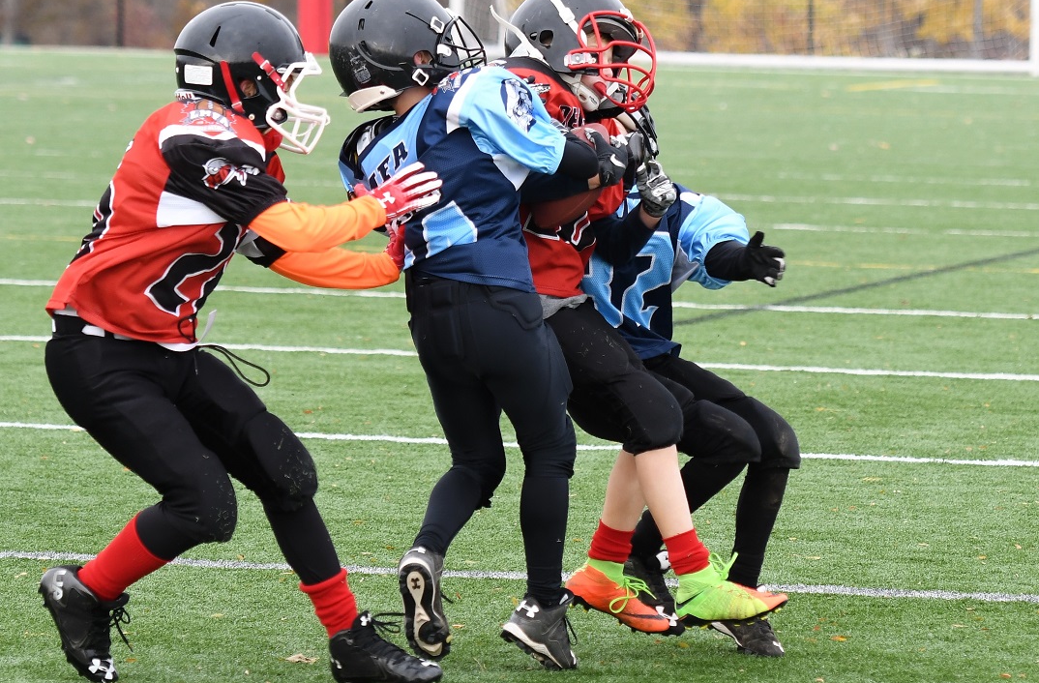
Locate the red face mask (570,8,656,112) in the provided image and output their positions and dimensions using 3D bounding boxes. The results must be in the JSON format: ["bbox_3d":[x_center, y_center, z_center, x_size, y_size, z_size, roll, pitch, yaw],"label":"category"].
[{"bbox_3d":[0.208,-0.599,9.070,0.150,0.205,0.200,0,7,30],"label":"red face mask"}]

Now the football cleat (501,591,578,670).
[{"bbox_3d":[0.040,0.613,9.000,0.095,0.130,0.240,25,-4,46],"label":"football cleat"}]

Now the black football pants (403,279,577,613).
[{"bbox_3d":[-0.063,0.211,9.020,0.300,0.710,0.300,-2,4,-43],"label":"black football pants"}]

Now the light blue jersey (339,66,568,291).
[{"bbox_3d":[-0.141,-0.344,9.020,0.320,0.470,0.420,-8,-4,-40],"label":"light blue jersey"}]

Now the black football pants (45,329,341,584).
[{"bbox_3d":[-0.689,0.244,8.950,0.580,0.540,0.370,2,5,11],"label":"black football pants"}]

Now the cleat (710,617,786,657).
[{"bbox_3d":[0.491,0.609,9.230,0.235,0.125,0.095,31,0,-20],"label":"cleat"}]

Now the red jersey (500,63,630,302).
[{"bbox_3d":[0.074,-0.349,9.150,0.290,0.510,0.400,1,4,43],"label":"red jersey"}]

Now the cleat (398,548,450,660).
[{"bbox_3d":[-0.203,0.558,9.050,0.092,0.245,0.110,-3,29,15],"label":"cleat"}]

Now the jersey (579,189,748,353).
[{"bbox_3d":[0.273,-0.160,9.550,0.430,0.440,0.310,-2,-8,-42],"label":"jersey"}]

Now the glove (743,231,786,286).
[{"bbox_3d":[0.535,-0.180,9.250,0.150,0.110,0.075,11,3,35],"label":"glove"}]

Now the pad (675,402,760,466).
[{"bbox_3d":[0.431,0.196,9.200,0.150,0.145,0.130,-13,6,15],"label":"pad"}]

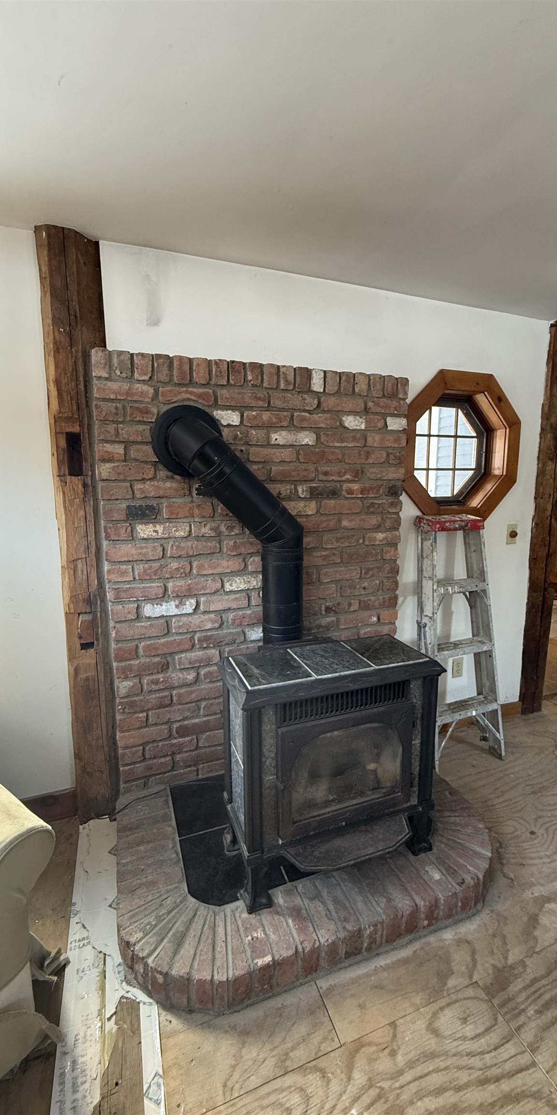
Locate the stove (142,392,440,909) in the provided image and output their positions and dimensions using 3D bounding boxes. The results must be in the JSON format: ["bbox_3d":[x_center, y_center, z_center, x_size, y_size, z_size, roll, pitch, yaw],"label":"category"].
[{"bbox_3d":[0.044,0.225,1.554,0.815,1.531,0.745,-4,10,-20],"label":"stove"}]

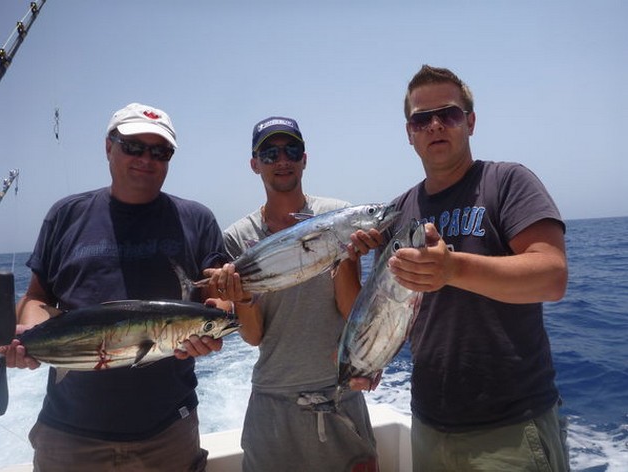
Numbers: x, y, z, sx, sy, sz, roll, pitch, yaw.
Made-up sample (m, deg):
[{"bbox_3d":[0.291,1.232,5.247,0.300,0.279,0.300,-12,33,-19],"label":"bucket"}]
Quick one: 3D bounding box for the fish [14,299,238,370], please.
[{"bbox_3d":[-0.450,0.231,1.160,0.560,0.155,0.115,-5,7,-3],"label":"fish"}]

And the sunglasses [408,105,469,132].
[{"bbox_3d":[0.329,-0.300,1.324,0.145,0.053,0.145,-2,7,22],"label":"sunglasses"}]

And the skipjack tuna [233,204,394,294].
[{"bbox_3d":[-0.042,0.039,1.290,0.550,0.160,0.115,-18,-11,-6],"label":"skipjack tuna"}]

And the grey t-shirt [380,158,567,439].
[{"bbox_3d":[0.435,0.160,1.390,0.475,0.710,0.285,-4,0,30],"label":"grey t-shirt"}]

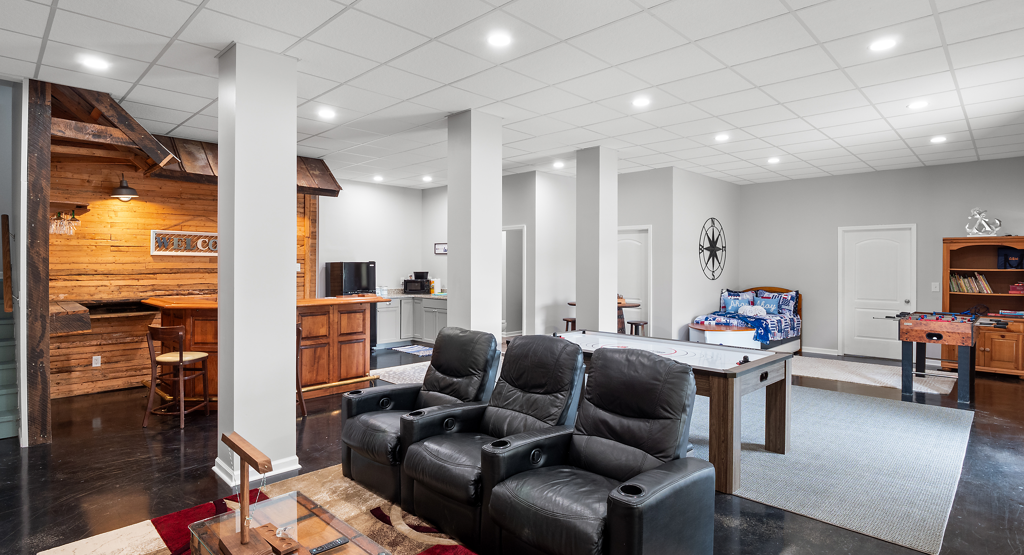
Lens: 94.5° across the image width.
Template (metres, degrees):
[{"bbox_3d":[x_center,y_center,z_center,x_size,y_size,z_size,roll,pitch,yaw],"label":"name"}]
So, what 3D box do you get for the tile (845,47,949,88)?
[{"bbox_3d":[3.022,-1.641,3.711,0.590,0.020,0.590,1,1,44],"label":"tile"}]

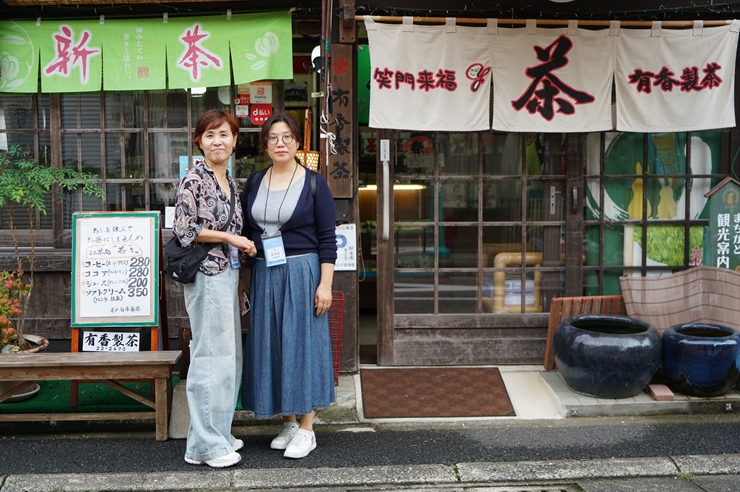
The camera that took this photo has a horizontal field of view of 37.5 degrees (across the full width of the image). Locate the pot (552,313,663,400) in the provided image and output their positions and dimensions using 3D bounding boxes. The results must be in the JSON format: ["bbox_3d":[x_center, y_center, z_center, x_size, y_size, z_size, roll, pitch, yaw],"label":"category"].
[{"bbox_3d":[1.324,0.608,6.059,0.595,0.385,0.595,0,6,0],"label":"pot"}]

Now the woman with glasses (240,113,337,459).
[{"bbox_3d":[-0.385,0.184,5.115,0.460,1.595,0.360,2,7,18],"label":"woman with glasses"}]

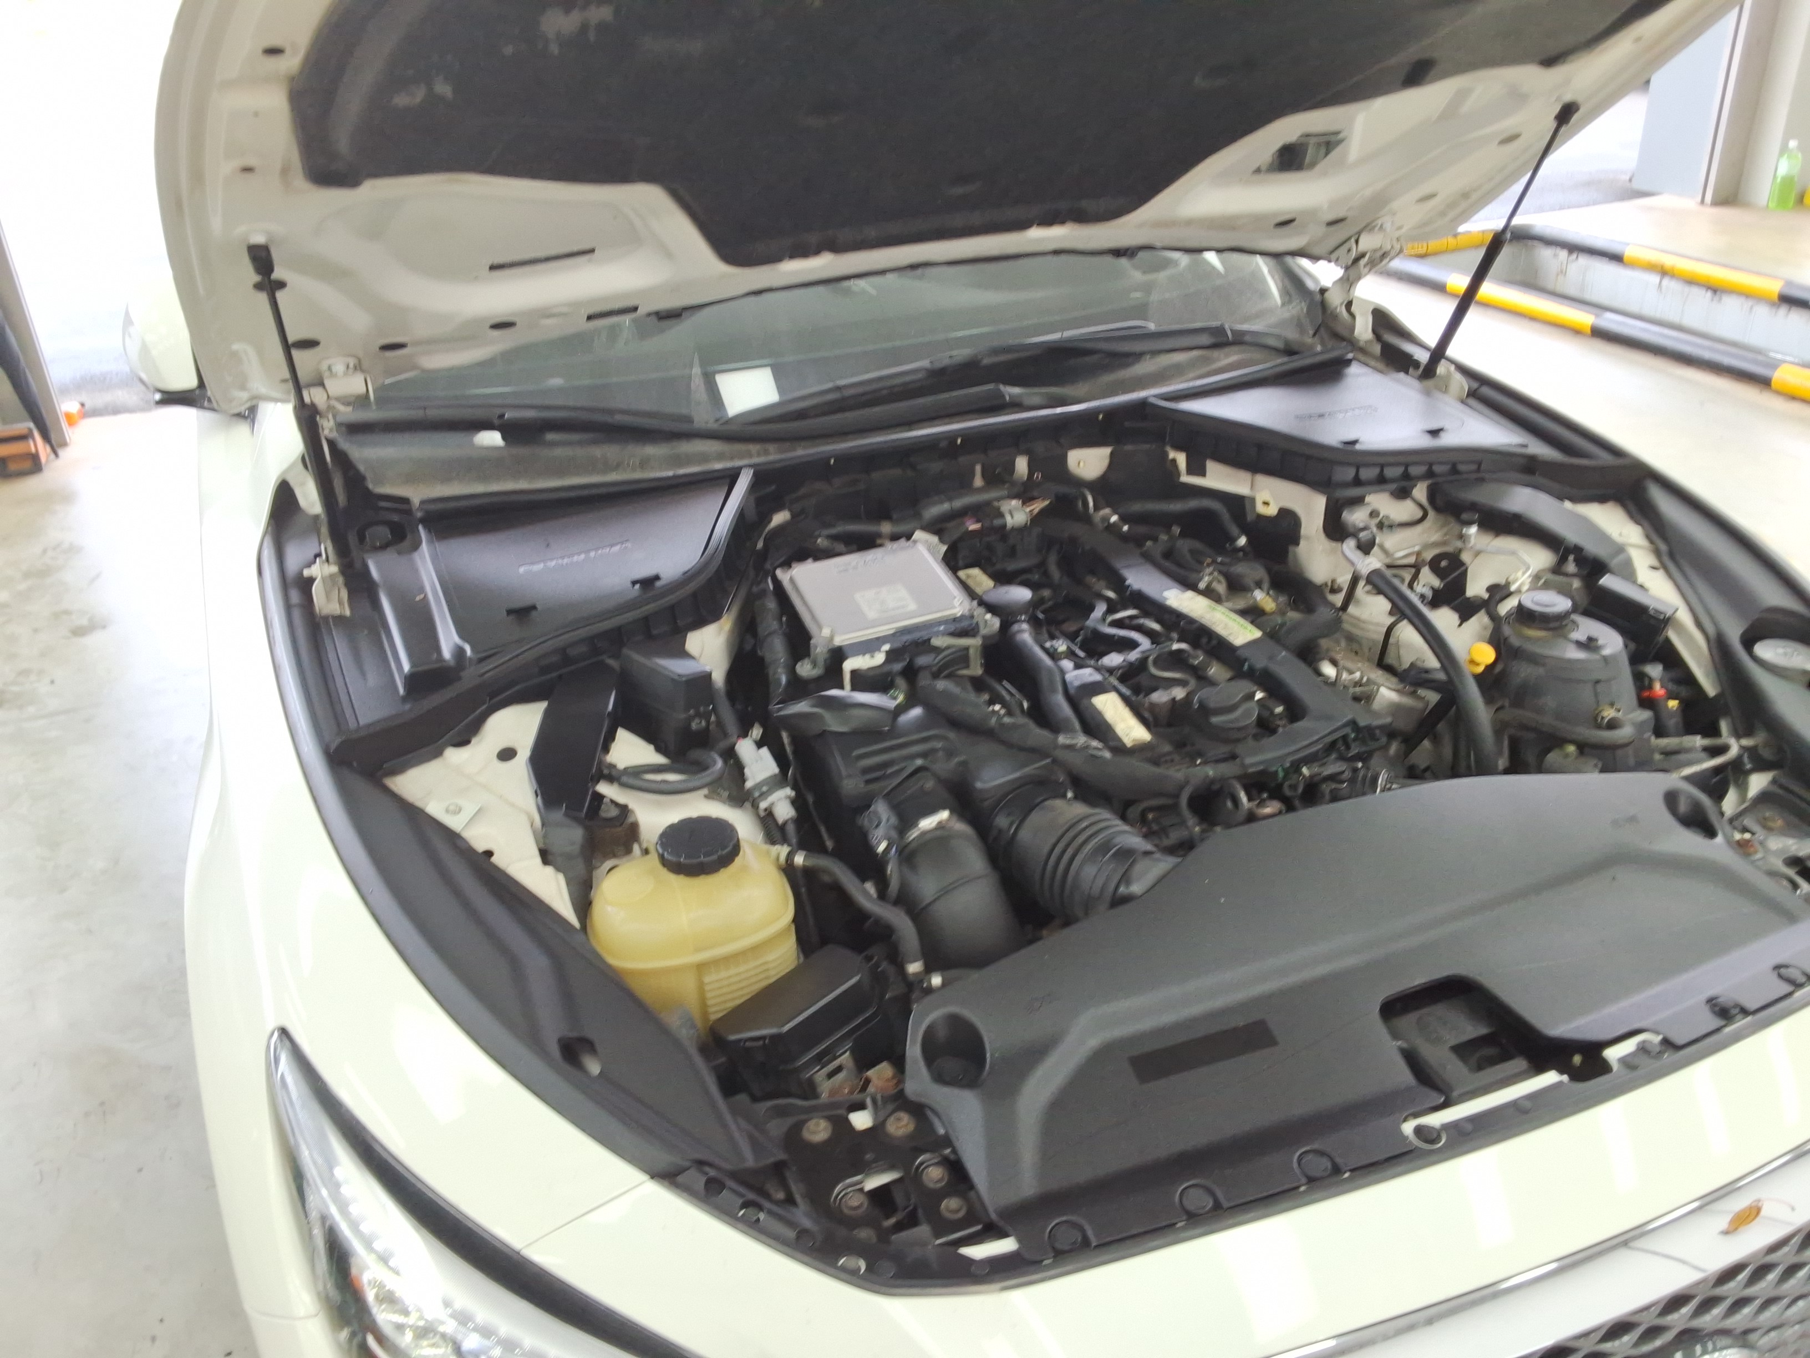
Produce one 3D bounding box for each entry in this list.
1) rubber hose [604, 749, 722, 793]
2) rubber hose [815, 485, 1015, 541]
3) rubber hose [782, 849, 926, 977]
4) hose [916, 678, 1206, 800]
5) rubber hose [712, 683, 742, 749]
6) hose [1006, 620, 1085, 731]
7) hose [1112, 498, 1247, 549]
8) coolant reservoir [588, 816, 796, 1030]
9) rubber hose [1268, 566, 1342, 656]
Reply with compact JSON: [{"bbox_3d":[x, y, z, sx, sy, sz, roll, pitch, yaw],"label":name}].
[{"bbox_3d":[-0.230,0.089,1.405,0.110,0.030,0.038,-8,26,-10],"label":"rubber hose"},{"bbox_3d":[0.020,-0.189,1.701,0.244,0.046,0.049,-8,26,-10],"label":"rubber hose"},{"bbox_3d":[-0.042,0.199,1.274,0.158,0.077,0.030,17,33,36],"label":"rubber hose"},{"bbox_3d":[0.140,0.060,1.435,0.319,0.074,0.067,12,30,30],"label":"hose"},{"bbox_3d":[-0.176,0.035,1.450,0.019,0.063,0.064,-12,27,-17],"label":"rubber hose"},{"bbox_3d":[0.152,-0.005,1.564,0.026,0.060,0.178,-9,26,-12],"label":"hose"},{"bbox_3d":[0.335,-0.192,1.790,0.168,0.057,0.051,3,27,14],"label":"hose"},{"bbox_3d":[-0.191,0.224,1.326,0.180,0.185,0.130,-13,27,-19],"label":"coolant reservoir"},{"bbox_3d":[0.464,-0.082,1.695,0.073,0.071,0.137,0,26,6],"label":"rubber hose"}]

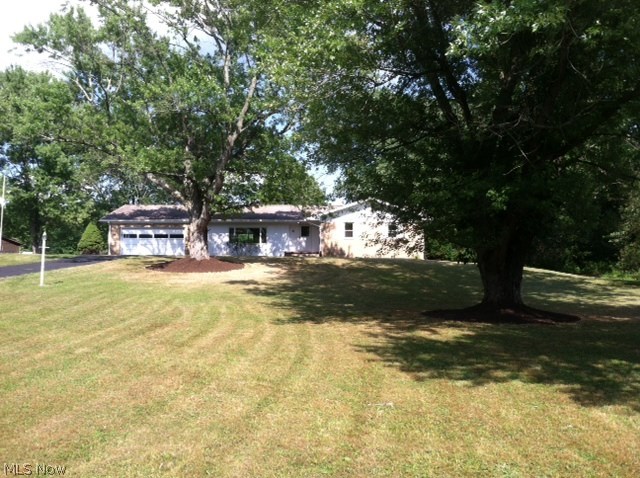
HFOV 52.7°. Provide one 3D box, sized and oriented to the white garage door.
[{"bbox_3d":[-12.450,0.270,48.100,4.850,2.100,0.100,0,-1,4],"label":"white garage door"}]

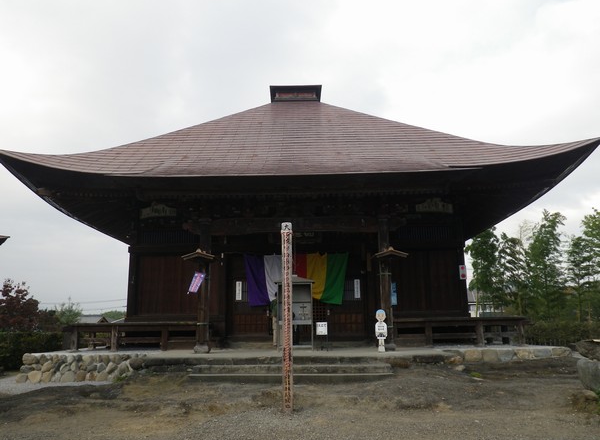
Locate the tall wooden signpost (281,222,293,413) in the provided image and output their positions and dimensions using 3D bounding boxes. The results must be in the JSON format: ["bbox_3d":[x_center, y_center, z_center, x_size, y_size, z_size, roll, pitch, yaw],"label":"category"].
[{"bbox_3d":[-0.198,1.472,7.598,0.160,2.880,0.160,-1,-10,1],"label":"tall wooden signpost"}]

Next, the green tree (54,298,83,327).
[{"bbox_3d":[-11.900,5.000,24.800,1.500,2.100,1.500,-1,-10,1],"label":"green tree"}]

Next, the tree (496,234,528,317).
[{"bbox_3d":[10.020,2.850,22.900,1.500,4.700,1.500,-1,-10,1],"label":"tree"}]

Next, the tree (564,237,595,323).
[{"bbox_3d":[12.850,2.900,22.300,1.500,4.500,1.500,-1,-10,1],"label":"tree"}]

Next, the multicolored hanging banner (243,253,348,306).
[{"bbox_3d":[-0.126,1.904,15.563,3.402,1.729,0.150,-1,-10,1],"label":"multicolored hanging banner"}]

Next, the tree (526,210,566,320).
[{"bbox_3d":[11.620,2.400,22.900,1.900,5.700,1.900,-1,-10,1],"label":"tree"}]

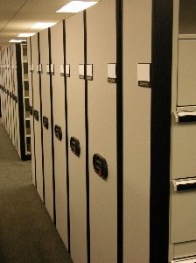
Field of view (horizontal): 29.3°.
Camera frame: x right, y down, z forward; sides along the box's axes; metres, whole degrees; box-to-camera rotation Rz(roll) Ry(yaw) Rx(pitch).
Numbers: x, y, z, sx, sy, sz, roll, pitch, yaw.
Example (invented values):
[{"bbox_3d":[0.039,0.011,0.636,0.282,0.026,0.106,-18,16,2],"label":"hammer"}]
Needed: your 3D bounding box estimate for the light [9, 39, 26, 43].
[{"bbox_3d":[-2.942,-3.380,13.957,0.610,0.080,1.220,-4,11,-18],"label":"light"}]

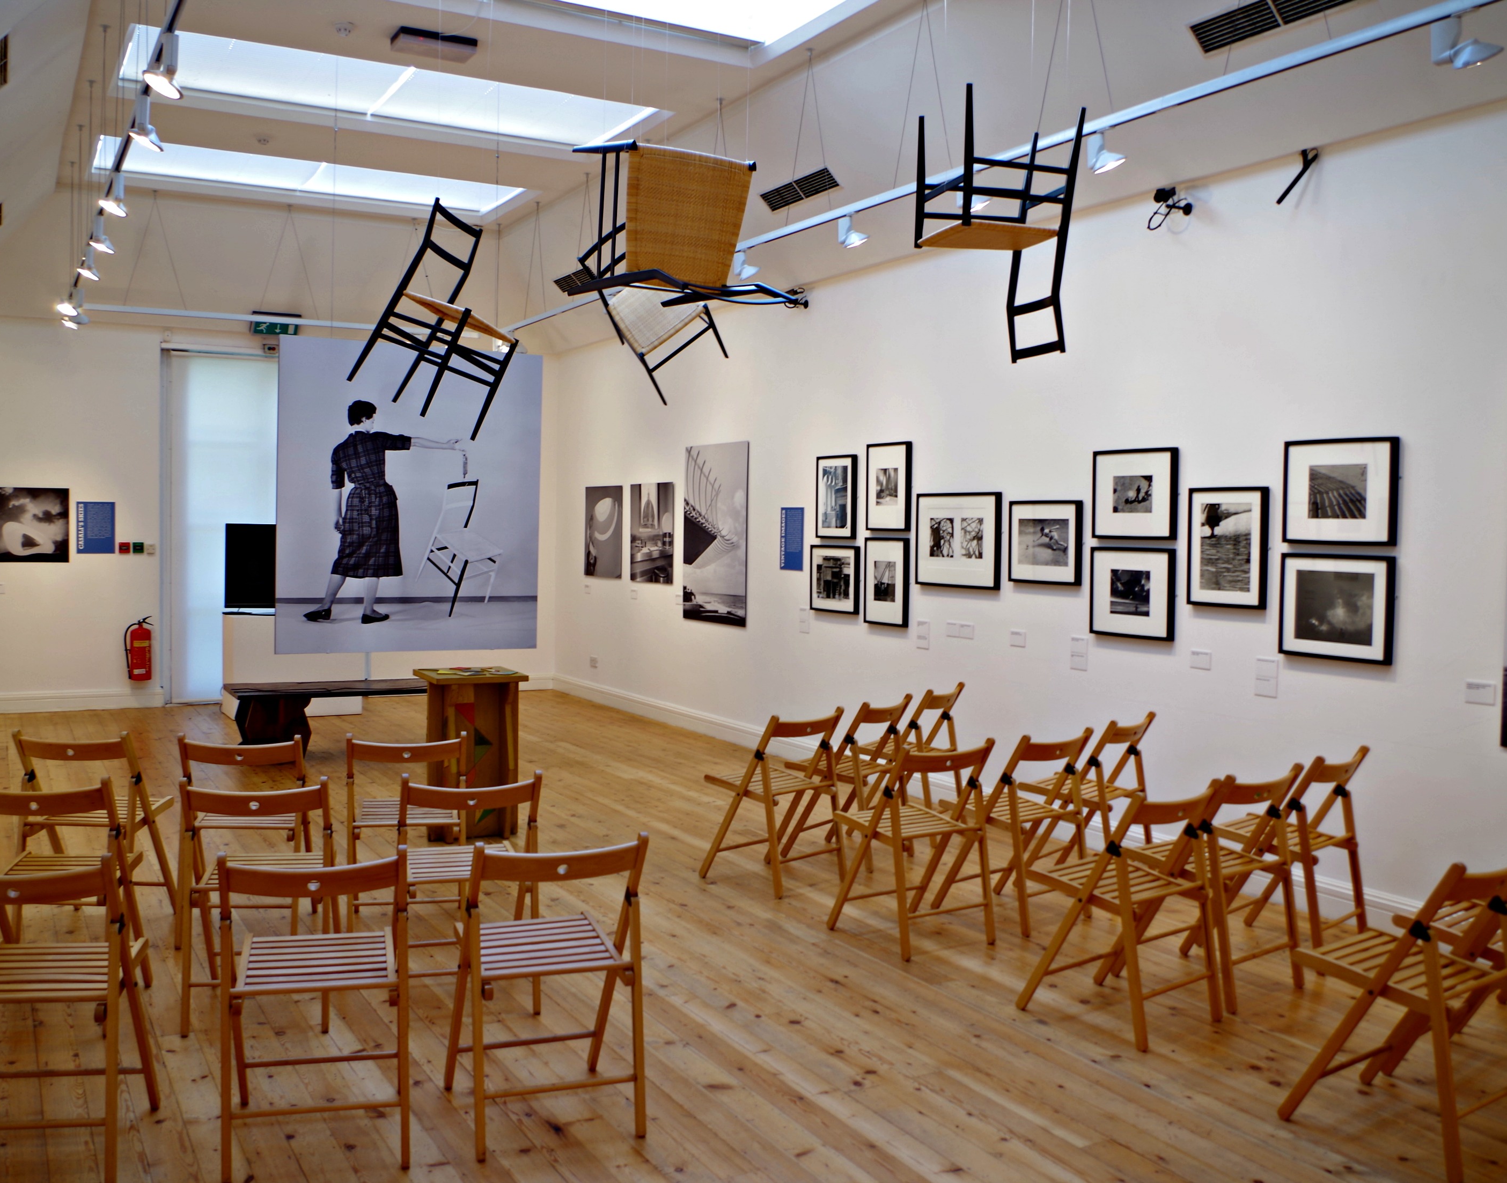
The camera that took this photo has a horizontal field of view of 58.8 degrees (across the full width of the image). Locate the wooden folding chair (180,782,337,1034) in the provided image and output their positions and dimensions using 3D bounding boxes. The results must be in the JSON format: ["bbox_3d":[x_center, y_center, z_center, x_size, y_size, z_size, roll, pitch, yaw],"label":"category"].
[{"bbox_3d":[-1.518,0.931,4.213,0.435,0.770,0.500,1,3,-8],"label":"wooden folding chair"}]

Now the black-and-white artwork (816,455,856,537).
[{"bbox_3d":[0.530,-0.594,8.492,0.030,0.525,0.418,-1,3,-30],"label":"black-and-white artwork"}]

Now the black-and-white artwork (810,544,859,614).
[{"bbox_3d":[0.525,-0.078,8.607,0.030,0.421,0.516,-1,3,-30],"label":"black-and-white artwork"}]

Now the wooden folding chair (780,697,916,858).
[{"bbox_3d":[0.449,0.864,6.289,0.500,0.770,0.435,3,3,34],"label":"wooden folding chair"}]

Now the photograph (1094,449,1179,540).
[{"bbox_3d":[1.797,-0.458,6.329,0.030,0.420,0.510,-1,3,-30],"label":"photograph"}]

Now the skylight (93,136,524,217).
[{"bbox_3d":[-3.177,-2.992,9.692,2.880,0.120,1.320,-1,3,-30],"label":"skylight"}]

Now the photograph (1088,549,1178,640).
[{"bbox_3d":[1.816,0.006,6.412,0.030,0.422,0.510,-1,3,-30],"label":"photograph"}]

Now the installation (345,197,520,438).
[{"bbox_3d":[-1.251,-1.129,5.564,0.450,0.830,0.410,26,1,21],"label":"installation"}]

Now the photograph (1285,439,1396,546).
[{"bbox_3d":[2.385,-0.403,5.436,0.030,0.421,0.506,-1,3,-30],"label":"photograph"}]

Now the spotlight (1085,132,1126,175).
[{"bbox_3d":[1.331,-1.651,5.040,0.140,0.145,0.120,1,3,2],"label":"spotlight"}]

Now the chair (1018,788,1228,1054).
[{"bbox_3d":[1.172,0.972,4.268,0.432,0.775,0.505,-1,3,-39],"label":"chair"}]

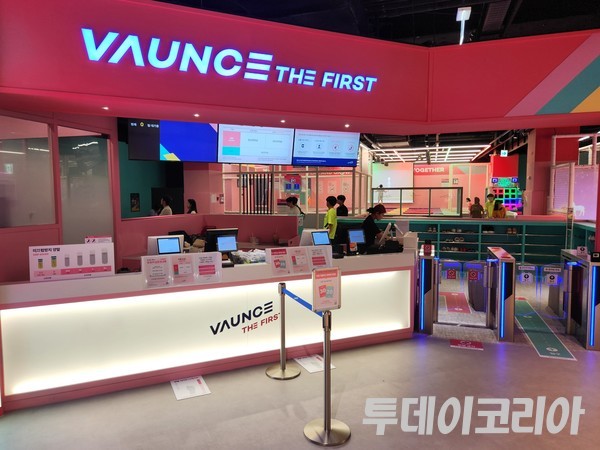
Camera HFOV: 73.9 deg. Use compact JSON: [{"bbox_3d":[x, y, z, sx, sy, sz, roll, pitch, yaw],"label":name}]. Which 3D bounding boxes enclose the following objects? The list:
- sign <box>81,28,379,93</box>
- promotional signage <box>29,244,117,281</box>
[{"bbox_3d":[-0.532,-1.804,4.497,3.400,0.320,0.080,-2,4,-24],"label":"sign"},{"bbox_3d":[-2.095,0.344,3.660,0.670,0.315,0.030,-2,2,-20],"label":"promotional signage"}]

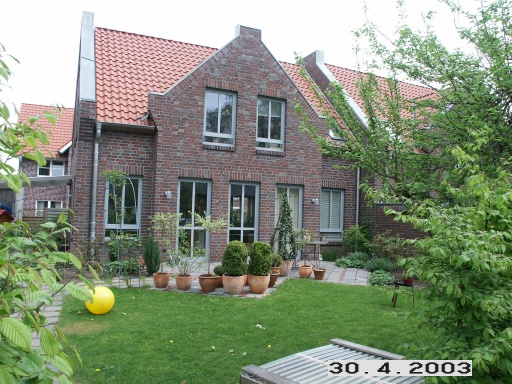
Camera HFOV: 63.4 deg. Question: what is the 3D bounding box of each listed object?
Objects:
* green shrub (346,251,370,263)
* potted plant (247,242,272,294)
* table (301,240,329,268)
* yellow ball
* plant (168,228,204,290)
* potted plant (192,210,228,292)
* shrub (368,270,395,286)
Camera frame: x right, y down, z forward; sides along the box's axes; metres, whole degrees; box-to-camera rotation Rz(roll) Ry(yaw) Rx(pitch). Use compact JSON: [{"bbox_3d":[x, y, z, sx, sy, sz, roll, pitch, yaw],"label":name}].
[{"bbox_3d":[3.006,1.934,12.126,0.720,0.420,0.600,3,-3,-23],"label":"green shrub"},{"bbox_3d":[0.065,1.399,7.683,0.455,0.921,0.455,2,-2,0],"label":"potted plant"},{"bbox_3d":[1.516,1.685,11.114,0.819,0.711,0.720,1,-2,8],"label":"table"},{"bbox_3d":[-2.178,1.515,5.789,0.399,0.399,0.399,3,-2,-21],"label":"yellow ball"},{"bbox_3d":[-1.272,1.242,7.711,0.660,1.123,0.600,3,-3,-23],"label":"plant"},{"bbox_3d":[-0.866,1.106,7.715,0.727,1.450,0.660,2,-2,-6],"label":"potted plant"},{"bbox_3d":[2.707,1.839,8.898,0.537,0.302,0.500,1,-2,17],"label":"shrub"}]

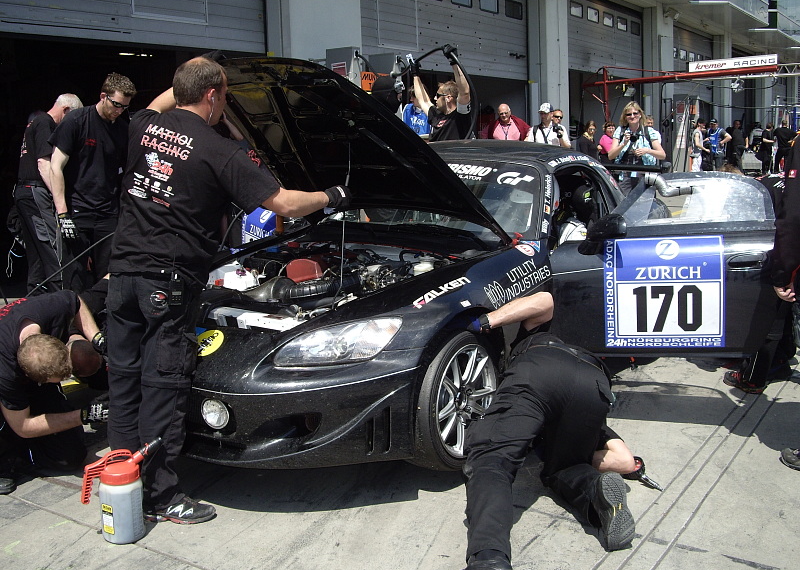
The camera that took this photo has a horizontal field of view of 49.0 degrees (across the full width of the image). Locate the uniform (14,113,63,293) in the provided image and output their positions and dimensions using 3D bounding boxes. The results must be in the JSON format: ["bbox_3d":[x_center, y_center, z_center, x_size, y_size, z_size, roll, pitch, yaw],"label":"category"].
[{"bbox_3d":[-2.152,-0.303,5.432,0.420,1.500,0.500,-4,10,-15],"label":"uniform"}]

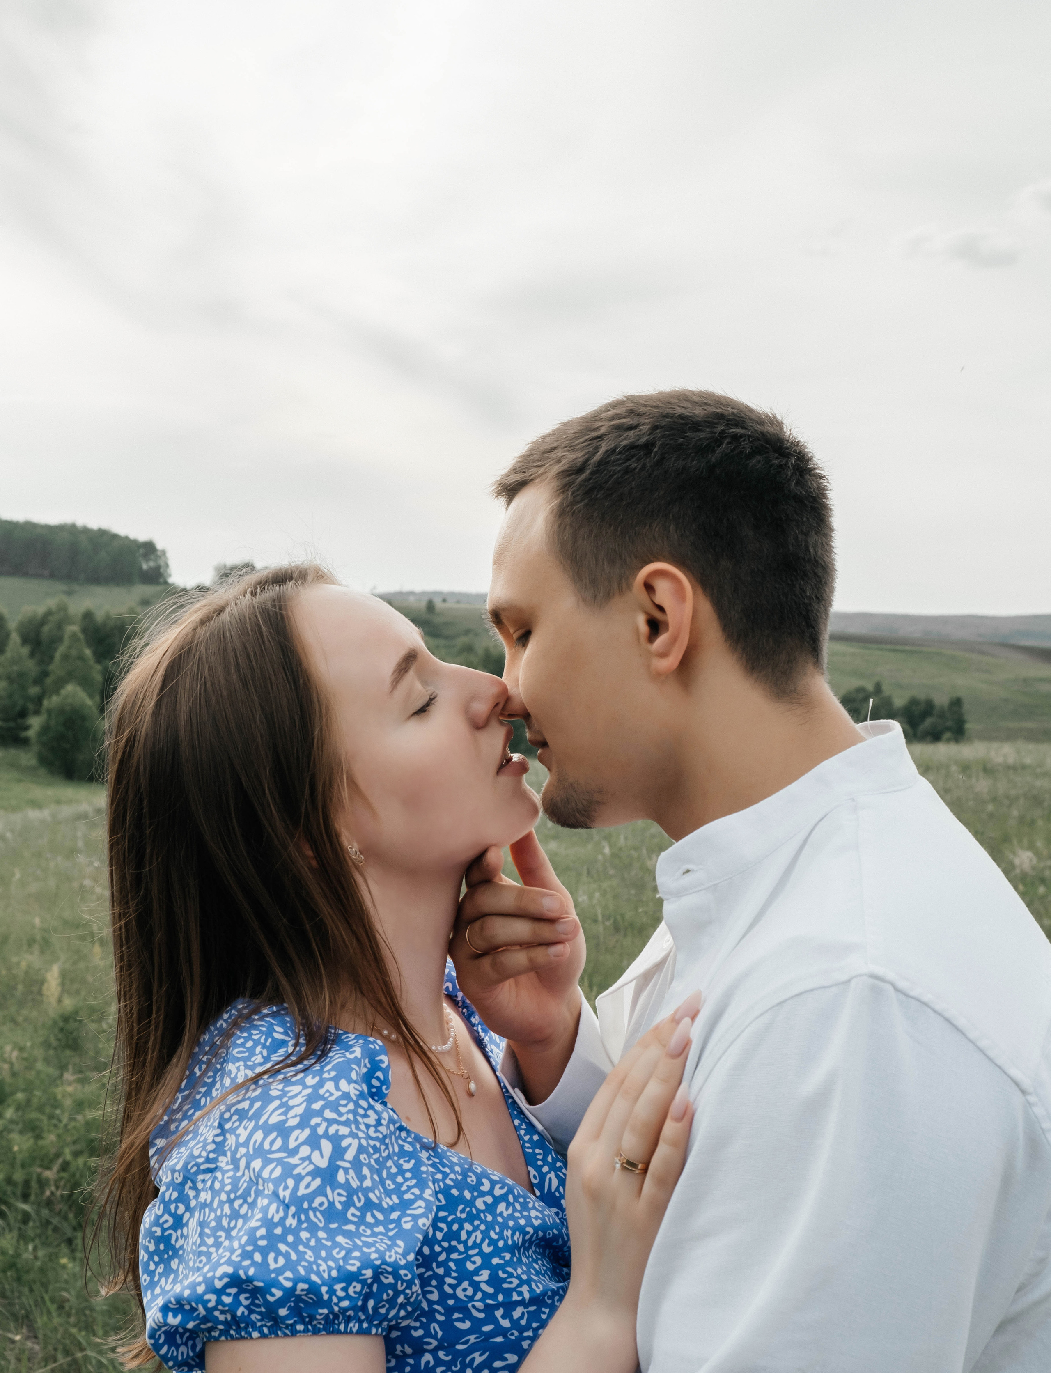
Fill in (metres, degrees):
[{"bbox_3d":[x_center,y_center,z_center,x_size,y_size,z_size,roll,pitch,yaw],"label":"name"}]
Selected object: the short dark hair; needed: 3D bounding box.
[{"bbox_3d":[0.086,-0.082,1.050,0.197,0.192,0.165,-13,-4,20],"label":"short dark hair"}]

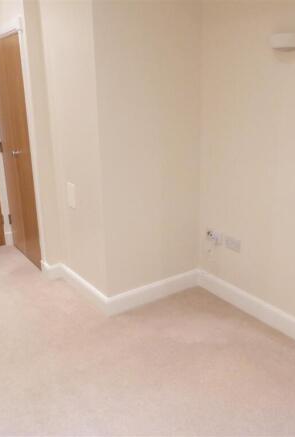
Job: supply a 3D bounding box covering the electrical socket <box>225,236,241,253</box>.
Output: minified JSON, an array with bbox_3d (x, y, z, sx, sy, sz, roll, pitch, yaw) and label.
[{"bbox_3d":[0.613,0.188,2.893,0.018,0.086,0.146,-12,20,-32],"label":"electrical socket"}]

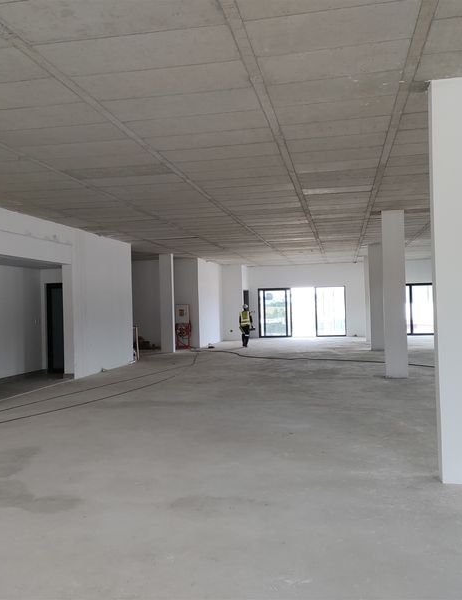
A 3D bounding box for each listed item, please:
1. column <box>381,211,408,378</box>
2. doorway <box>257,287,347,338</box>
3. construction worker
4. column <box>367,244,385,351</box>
[{"bbox_3d":[3.593,-0.123,12.658,0.470,3.635,0.232,-2,-1,11],"label":"column"},{"bbox_3d":[3.567,0.628,28.956,4.300,2.476,0.180,-2,-1,11],"label":"doorway"},{"bbox_3d":[0.597,1.022,22.975,0.530,1.725,0.380,-1,-1,6],"label":"construction worker"},{"bbox_3d":[5.040,-0.075,19.970,0.470,3.635,0.232,-2,-1,11],"label":"column"}]

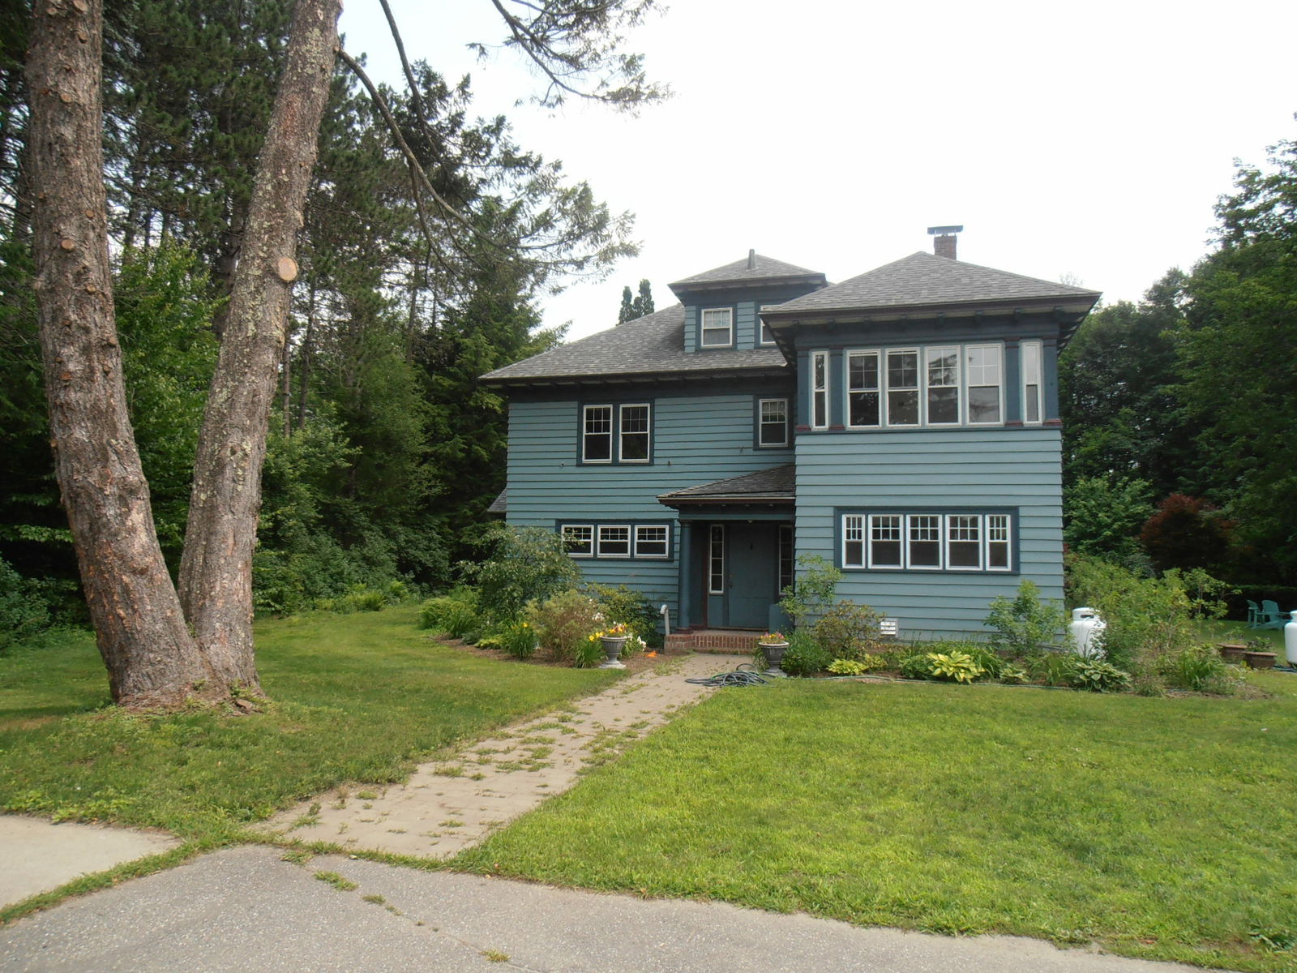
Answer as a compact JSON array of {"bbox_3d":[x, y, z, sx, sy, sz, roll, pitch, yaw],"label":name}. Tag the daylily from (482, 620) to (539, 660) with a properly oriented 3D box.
[{"bbox_3d":[-2.239,2.496,14.674,0.922,0.605,0.800,2,-5,-8],"label":"daylily"}]

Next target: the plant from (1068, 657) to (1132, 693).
[{"bbox_3d":[5.811,2.419,11.603,0.806,0.428,0.800,-2,-5,26],"label":"plant"}]

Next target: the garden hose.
[{"bbox_3d":[1.043,2.482,11.855,1.086,0.220,0.850,0,-5,15],"label":"garden hose"}]

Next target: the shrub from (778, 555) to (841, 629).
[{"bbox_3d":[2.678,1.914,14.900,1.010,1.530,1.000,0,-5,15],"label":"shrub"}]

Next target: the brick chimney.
[{"bbox_3d":[7.086,-5.790,21.500,0.820,0.926,0.720,0,-5,15],"label":"brick chimney"}]

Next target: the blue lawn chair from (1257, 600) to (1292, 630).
[{"bbox_3d":[18.328,3.771,26.300,0.750,0.890,0.860,2,-5,-18],"label":"blue lawn chair"}]

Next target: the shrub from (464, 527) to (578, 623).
[{"bbox_3d":[-2.683,1.927,18.900,2.417,2.212,2.200,0,-5,15],"label":"shrub"}]

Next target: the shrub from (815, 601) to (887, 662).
[{"bbox_3d":[3.265,2.377,14.600,1.149,1.032,1.050,0,-5,15],"label":"shrub"}]

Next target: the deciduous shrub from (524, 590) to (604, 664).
[{"bbox_3d":[-1.337,2.207,14.362,1.201,1.155,1.100,1,-5,-5],"label":"deciduous shrub"}]

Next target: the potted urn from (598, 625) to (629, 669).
[{"bbox_3d":[-0.520,2.407,13.537,0.448,0.644,0.440,1,-5,-2],"label":"potted urn"}]

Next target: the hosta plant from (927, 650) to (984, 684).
[{"bbox_3d":[4.220,2.463,12.369,0.777,0.420,0.750,-1,-5,19],"label":"hosta plant"}]

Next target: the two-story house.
[{"bbox_3d":[2.632,-1.373,20.608,11.400,9.450,13.800,0,-5,15],"label":"two-story house"}]

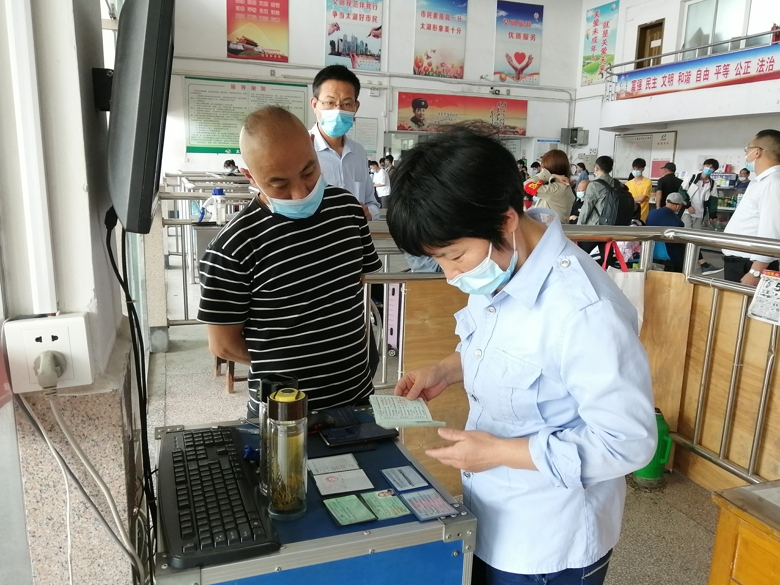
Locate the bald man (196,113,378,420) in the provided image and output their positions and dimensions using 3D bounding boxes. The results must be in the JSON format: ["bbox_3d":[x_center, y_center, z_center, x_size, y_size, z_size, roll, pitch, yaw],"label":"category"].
[{"bbox_3d":[-0.266,0.336,1.593,0.490,1.600,0.450,-5,13,-29],"label":"bald man"}]

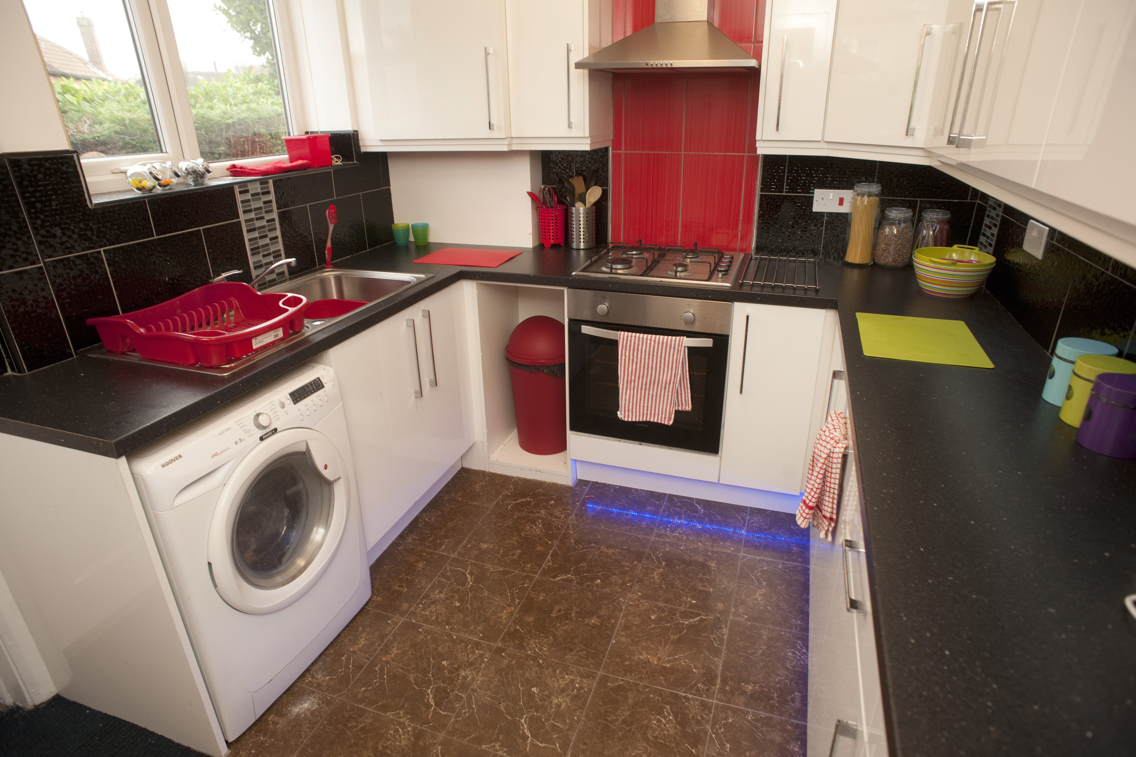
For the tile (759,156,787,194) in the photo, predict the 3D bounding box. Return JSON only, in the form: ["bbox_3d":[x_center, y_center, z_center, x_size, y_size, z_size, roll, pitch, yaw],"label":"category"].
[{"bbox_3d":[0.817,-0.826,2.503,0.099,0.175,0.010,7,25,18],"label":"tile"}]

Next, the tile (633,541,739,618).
[{"bbox_3d":[0.412,0.683,2.184,0.325,0.010,0.325,7,24,18],"label":"tile"}]

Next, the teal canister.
[{"bbox_3d":[1.068,-0.009,1.320,0.100,0.124,0.100,6,24,16],"label":"teal canister"}]

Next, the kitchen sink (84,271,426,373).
[{"bbox_3d":[-0.892,-0.155,2.064,0.475,0.165,1.000,7,25,18],"label":"kitchen sink"}]

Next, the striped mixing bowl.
[{"bbox_3d":[1.279,-0.339,2.102,0.240,0.102,0.240,7,25,18],"label":"striped mixing bowl"}]

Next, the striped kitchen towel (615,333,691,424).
[{"bbox_3d":[0.318,0.001,2.322,0.272,0.348,0.055,7,24,18],"label":"striped kitchen towel"}]

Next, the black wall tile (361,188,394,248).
[{"bbox_3d":[-0.882,-0.746,2.941,0.010,0.250,0.210,7,24,18],"label":"black wall tile"}]

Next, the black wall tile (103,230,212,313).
[{"bbox_3d":[-1.230,-0.302,1.929,0.010,0.250,0.327,7,24,18],"label":"black wall tile"}]

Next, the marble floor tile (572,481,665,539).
[{"bbox_3d":[0.208,0.520,2.534,0.322,0.010,0.315,7,25,18],"label":"marble floor tile"}]

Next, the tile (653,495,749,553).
[{"bbox_3d":[0.529,0.563,2.473,0.330,0.010,0.325,7,25,18],"label":"tile"}]

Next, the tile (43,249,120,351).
[{"bbox_3d":[-1.312,-0.215,1.726,0.010,0.248,0.155,7,25,18],"label":"tile"}]

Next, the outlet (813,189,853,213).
[{"bbox_3d":[1.059,-0.708,2.519,0.146,0.086,0.010,7,24,18],"label":"outlet"}]

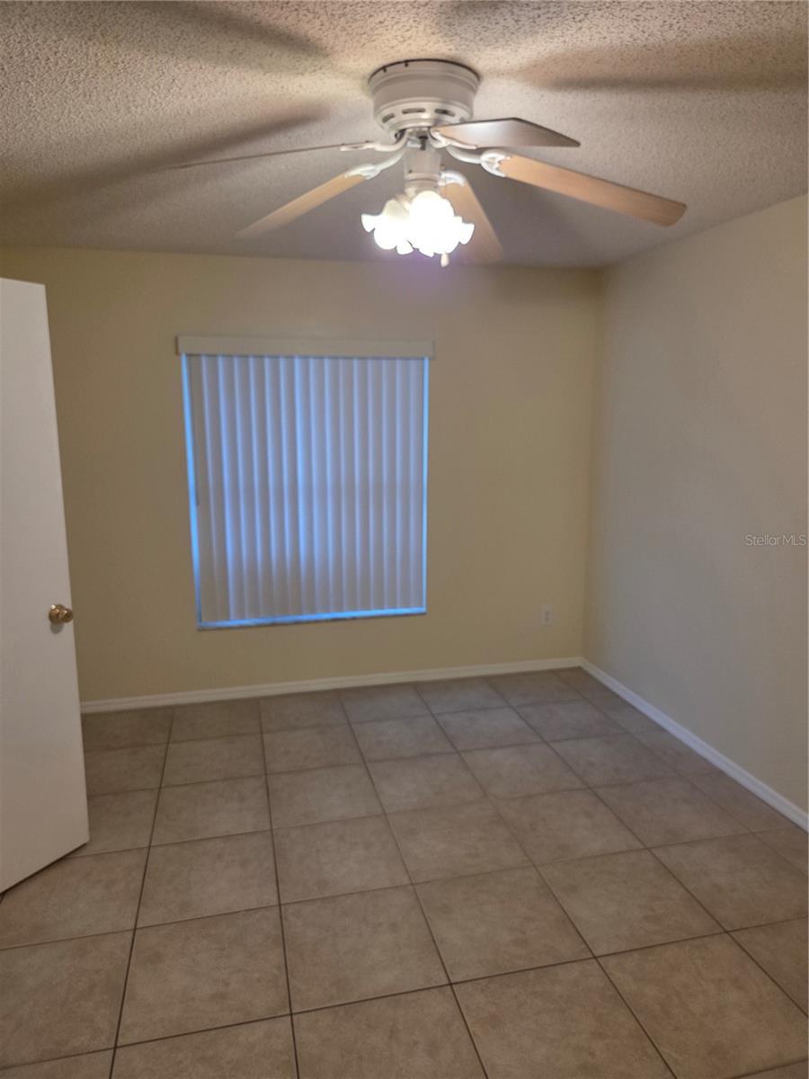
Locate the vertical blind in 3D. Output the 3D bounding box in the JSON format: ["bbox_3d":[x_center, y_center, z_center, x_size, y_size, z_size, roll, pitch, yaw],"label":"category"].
[{"bbox_3d":[-0.511,-0.299,4.019,1.360,1.585,0.110,-3,10,-14],"label":"vertical blind"}]

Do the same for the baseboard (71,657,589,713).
[{"bbox_3d":[-0.424,0.864,4.261,3.250,0.078,0.016,-3,10,-14],"label":"baseboard"}]

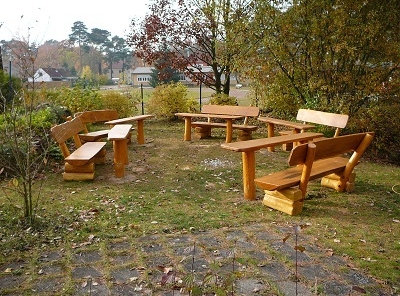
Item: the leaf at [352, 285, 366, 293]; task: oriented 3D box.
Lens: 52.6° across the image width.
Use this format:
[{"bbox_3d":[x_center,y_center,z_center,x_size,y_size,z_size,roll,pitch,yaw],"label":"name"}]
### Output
[{"bbox_3d":[1.214,1.077,3.083,0.050,0.020,0.109,-7,12,-36],"label":"leaf"}]

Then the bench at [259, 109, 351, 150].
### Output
[{"bbox_3d":[2.144,-0.303,8.531,1.295,0.866,1.942,-4,10,-19],"label":"bench"}]

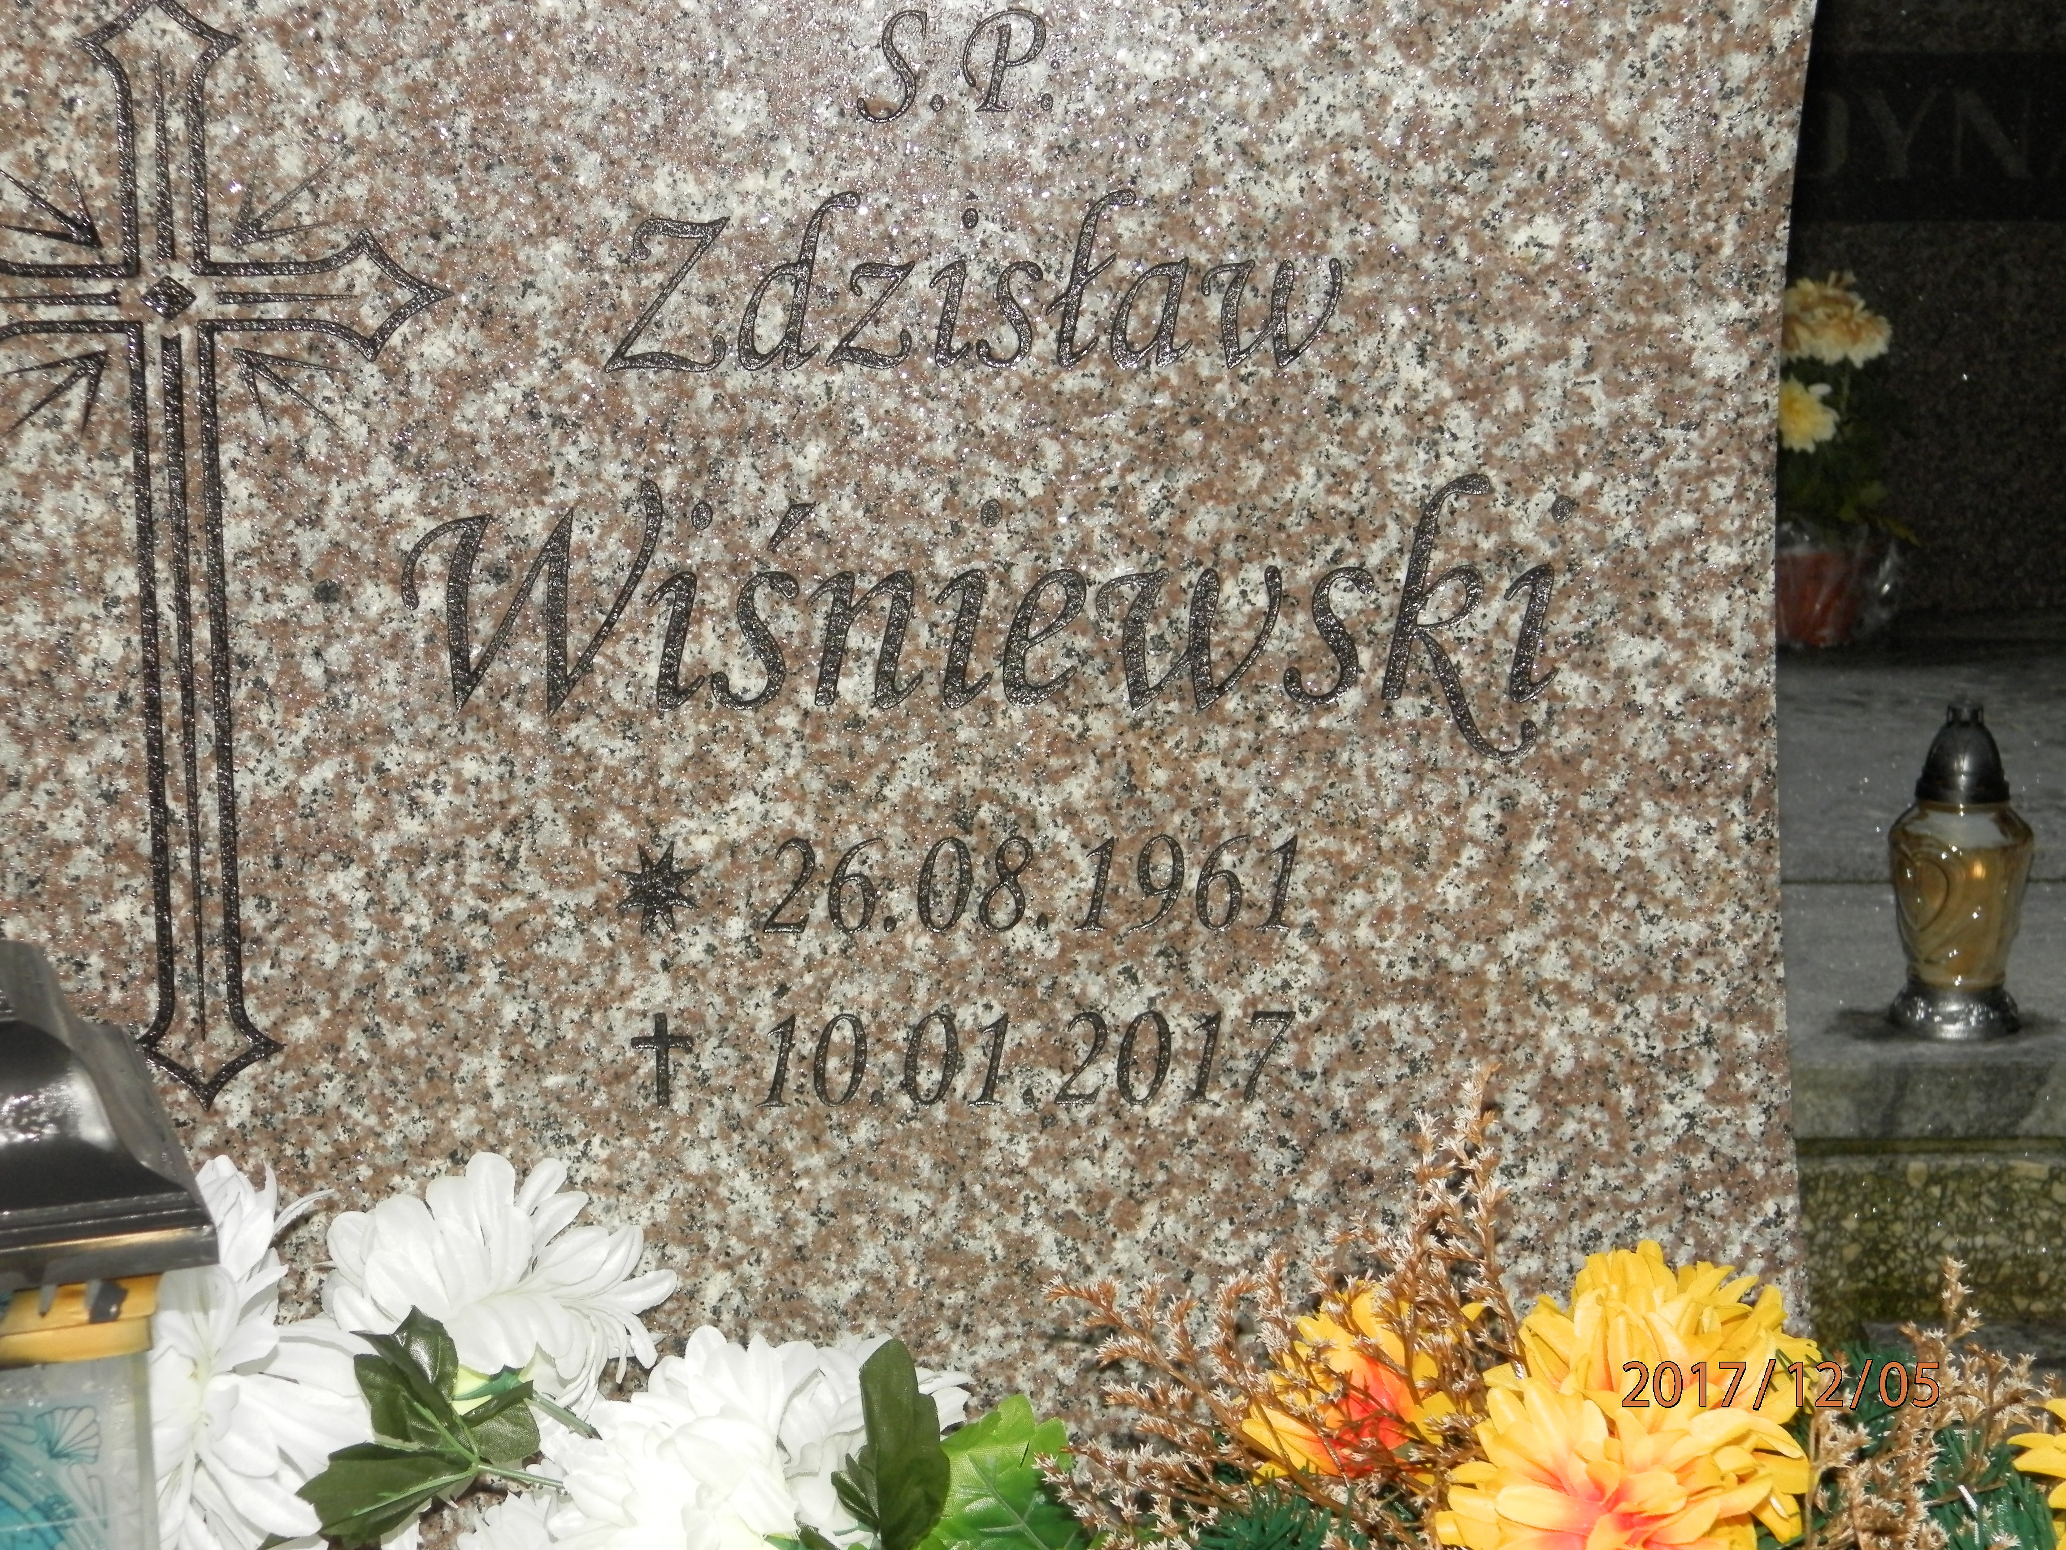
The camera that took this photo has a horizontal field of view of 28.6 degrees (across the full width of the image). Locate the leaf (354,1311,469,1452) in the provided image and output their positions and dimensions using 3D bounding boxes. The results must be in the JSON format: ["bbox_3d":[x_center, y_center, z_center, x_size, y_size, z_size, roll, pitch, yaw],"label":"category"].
[{"bbox_3d":[-0.197,0.193,1.290,0.037,0.044,0.024,-1,10,0],"label":"leaf"}]

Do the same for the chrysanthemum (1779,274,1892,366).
[{"bbox_3d":[0.654,-0.375,3.350,0.108,0.070,0.090,-1,10,0],"label":"chrysanthemum"}]

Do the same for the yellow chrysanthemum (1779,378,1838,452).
[{"bbox_3d":[0.630,-0.296,3.330,0.066,0.058,0.050,-2,10,-9],"label":"yellow chrysanthemum"}]

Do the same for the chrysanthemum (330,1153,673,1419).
[{"bbox_3d":[-0.175,0.167,1.330,0.115,0.078,0.095,-2,10,-6],"label":"chrysanthemum"}]

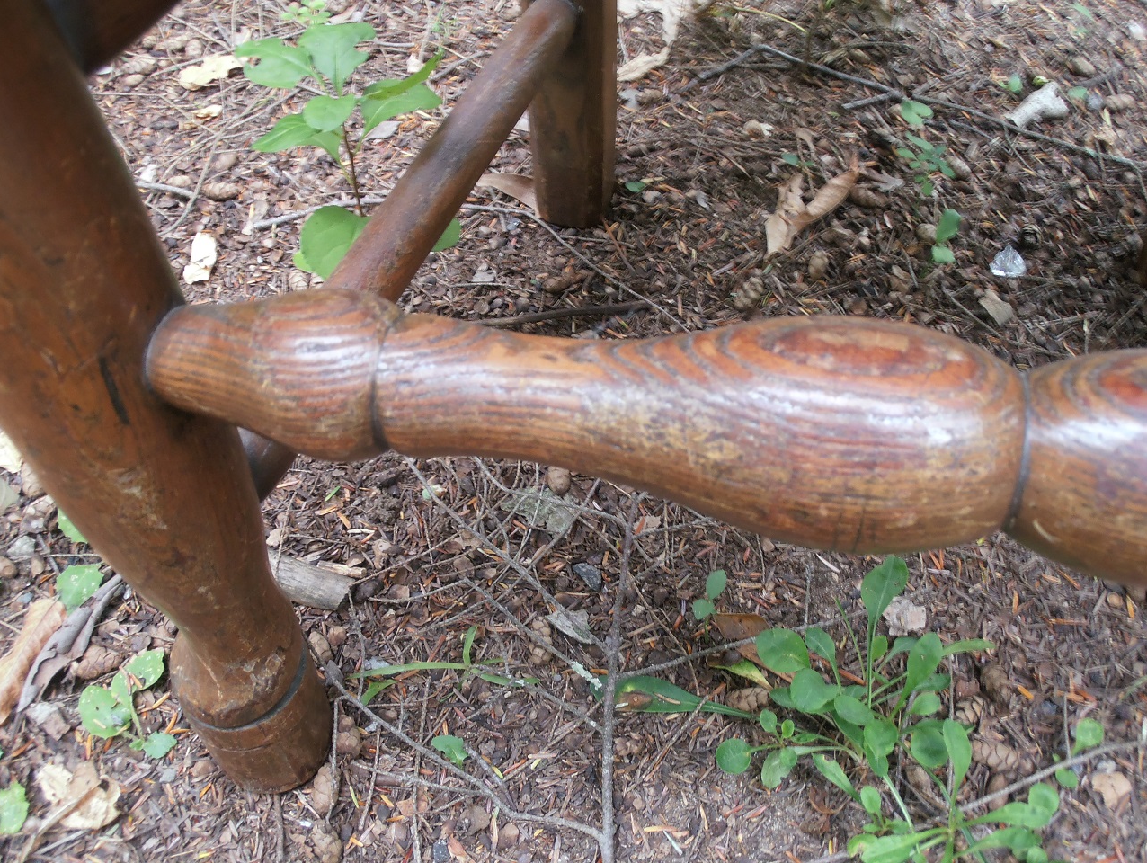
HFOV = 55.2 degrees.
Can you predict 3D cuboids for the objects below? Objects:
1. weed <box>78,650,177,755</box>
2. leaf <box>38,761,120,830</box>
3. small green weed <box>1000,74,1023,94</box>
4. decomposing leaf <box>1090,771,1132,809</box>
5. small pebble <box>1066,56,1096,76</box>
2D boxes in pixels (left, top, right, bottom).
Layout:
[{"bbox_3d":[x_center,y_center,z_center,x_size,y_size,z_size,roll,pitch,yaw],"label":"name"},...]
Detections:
[{"bbox_3d":[-0.162,0.102,0.406,0.037,0.020,0.033,0,44,0],"label":"weed"},{"bbox_3d":[-0.175,0.128,0.386,0.029,0.010,0.024,0,44,0],"label":"leaf"},{"bbox_3d":[0.294,-0.233,0.733,0.015,0.013,0.011,22,51,19],"label":"small green weed"},{"bbox_3d":[0.200,0.132,0.406,0.012,0.004,0.013,-13,49,-11],"label":"decomposing leaf"},{"bbox_3d":[0.347,-0.250,0.750,0.019,0.011,0.013,31,54,25],"label":"small pebble"}]

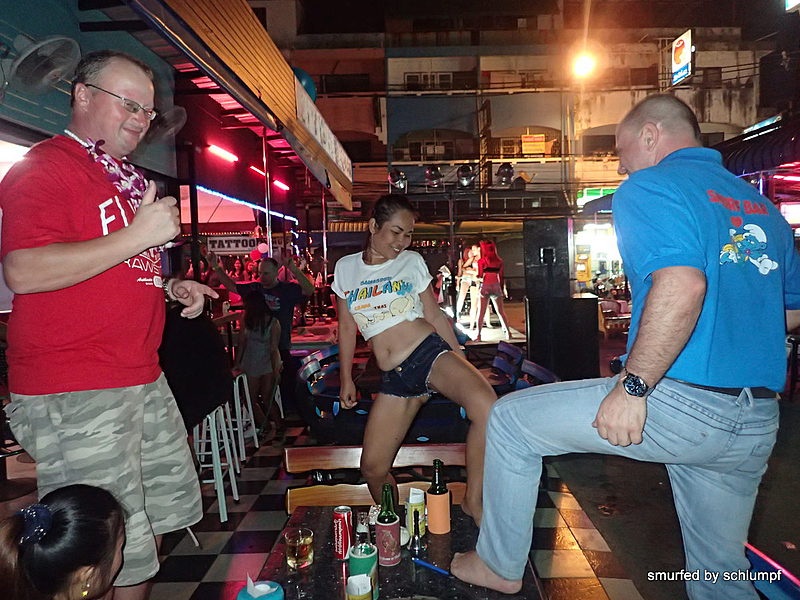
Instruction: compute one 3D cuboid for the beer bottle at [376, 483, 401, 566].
[{"bbox_3d":[-0.037,0.679,1.763,0.076,0.232,0.076,-2,3,-2],"label":"beer bottle"}]

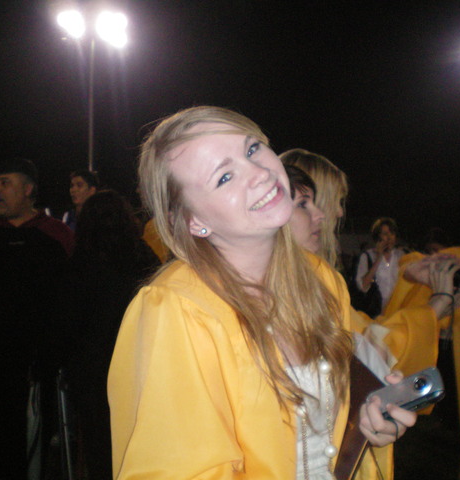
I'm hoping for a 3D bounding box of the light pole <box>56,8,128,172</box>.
[{"bbox_3d":[-8.955,-5.837,45.269,4.200,17.650,0.900,0,-2,-10],"label":"light pole"}]

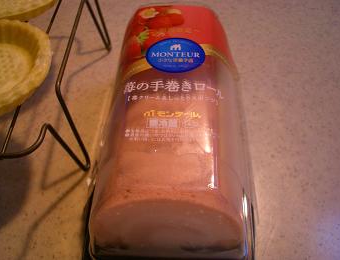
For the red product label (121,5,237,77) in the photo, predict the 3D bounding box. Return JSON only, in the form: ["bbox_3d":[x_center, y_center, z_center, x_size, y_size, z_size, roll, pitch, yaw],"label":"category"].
[{"bbox_3d":[0.008,-0.056,0.274,0.083,0.028,0.072,2,49,2],"label":"red product label"}]

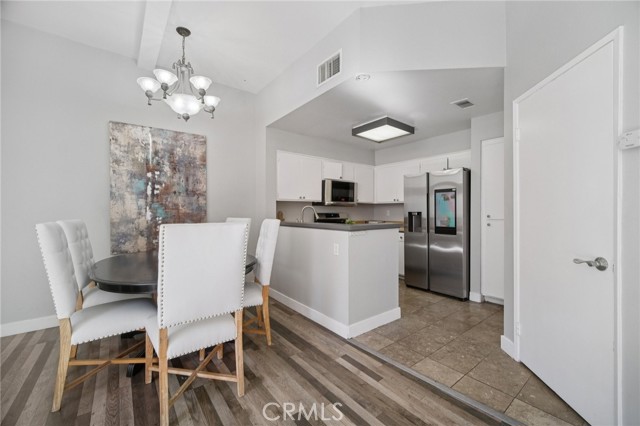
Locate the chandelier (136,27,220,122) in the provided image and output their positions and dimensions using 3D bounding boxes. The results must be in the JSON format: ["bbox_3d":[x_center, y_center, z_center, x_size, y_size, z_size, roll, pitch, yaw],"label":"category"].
[{"bbox_3d":[-1.331,-1.348,2.420,0.720,0.925,0.720,0,0,-37],"label":"chandelier"}]

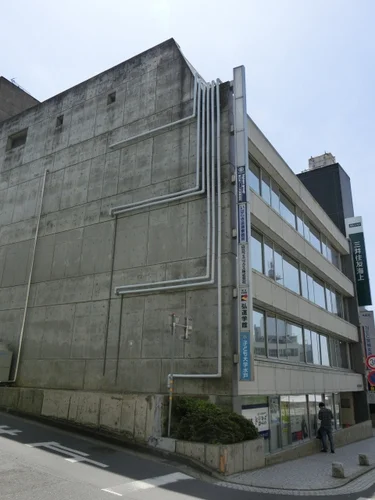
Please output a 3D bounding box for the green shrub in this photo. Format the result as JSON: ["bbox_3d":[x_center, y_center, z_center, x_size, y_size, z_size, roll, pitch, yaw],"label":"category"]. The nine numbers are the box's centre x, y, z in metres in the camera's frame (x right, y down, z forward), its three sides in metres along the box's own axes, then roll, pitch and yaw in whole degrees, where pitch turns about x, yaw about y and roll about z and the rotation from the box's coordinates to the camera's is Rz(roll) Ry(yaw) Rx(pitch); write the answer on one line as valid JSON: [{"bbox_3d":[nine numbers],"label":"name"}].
[{"bbox_3d":[0.825,4.465,10.971,1.650,1.050,2.300,-10,-21,31],"label":"green shrub"}]

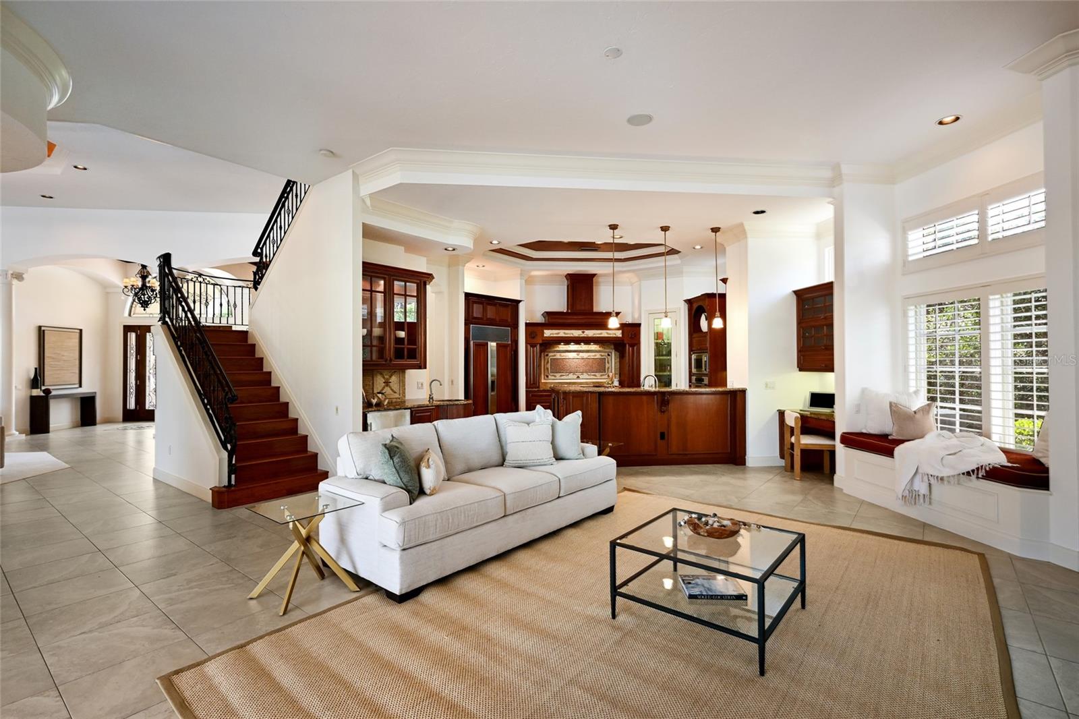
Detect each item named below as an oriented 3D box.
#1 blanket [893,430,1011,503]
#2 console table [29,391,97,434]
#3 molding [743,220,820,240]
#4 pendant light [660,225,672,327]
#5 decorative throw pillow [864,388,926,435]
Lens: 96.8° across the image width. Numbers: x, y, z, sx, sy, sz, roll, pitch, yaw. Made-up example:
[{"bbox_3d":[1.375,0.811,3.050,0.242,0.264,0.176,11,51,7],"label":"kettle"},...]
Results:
[{"bbox_3d":[3.565,0.986,3.999,0.460,0.640,0.970,0,-1,-7],"label":"blanket"},{"bbox_3d":[-10.470,1.157,10.600,0.360,0.800,1.270,0,0,-6],"label":"console table"},{"bbox_3d":[3.364,-1.813,6.700,1.050,0.250,0.150,0,0,-7],"label":"molding"},{"bbox_3d":[1.794,-1.177,6.800,0.170,1.445,0.170,0,0,-5],"label":"pendant light"},{"bbox_3d":[3.643,0.547,4.954,0.520,0.500,0.170,-3,-15,22],"label":"decorative throw pillow"}]

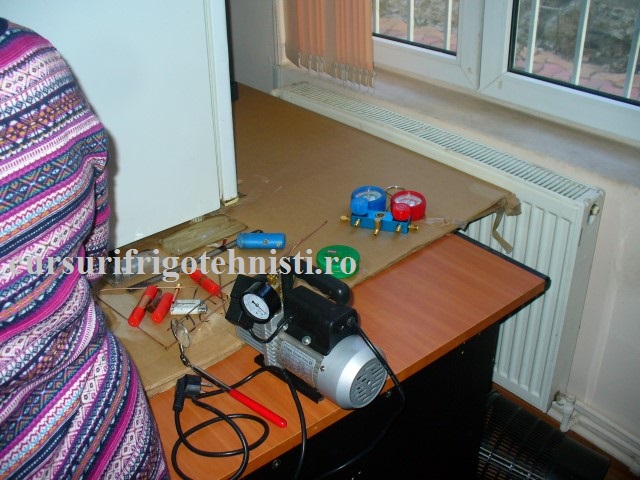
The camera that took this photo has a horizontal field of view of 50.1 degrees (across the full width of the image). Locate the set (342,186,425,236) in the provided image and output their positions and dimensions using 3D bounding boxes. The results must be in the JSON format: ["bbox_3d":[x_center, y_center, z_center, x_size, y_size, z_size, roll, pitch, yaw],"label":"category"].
[{"bbox_3d":[0.142,-0.069,1.488,0.177,0.058,0.183,7,30,15],"label":"set"}]

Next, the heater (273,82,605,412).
[{"bbox_3d":[0.267,-0.034,2.109,0.089,0.624,1.178,-22,35,-33],"label":"heater"}]

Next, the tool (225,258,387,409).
[{"bbox_3d":[-0.029,0.122,1.046,0.278,0.205,0.110,24,38,39],"label":"tool"}]

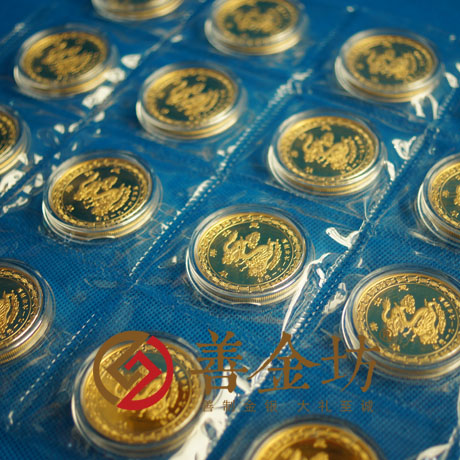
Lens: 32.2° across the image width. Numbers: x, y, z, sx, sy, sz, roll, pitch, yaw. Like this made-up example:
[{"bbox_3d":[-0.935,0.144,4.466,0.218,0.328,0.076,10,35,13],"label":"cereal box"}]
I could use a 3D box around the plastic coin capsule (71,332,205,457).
[{"bbox_3d":[-0.031,0.055,0.270,0.046,0.006,0.046,-4,47,0],"label":"plastic coin capsule"}]

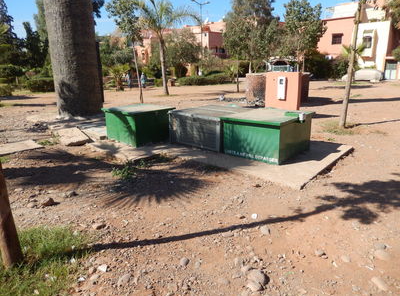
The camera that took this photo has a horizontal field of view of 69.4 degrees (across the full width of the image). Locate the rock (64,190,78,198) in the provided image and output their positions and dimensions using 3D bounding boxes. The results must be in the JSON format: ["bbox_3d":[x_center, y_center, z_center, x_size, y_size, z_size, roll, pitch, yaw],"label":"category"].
[{"bbox_3d":[-1.641,0.580,3.687,0.135,0.065,0.100,-8,16,-23],"label":"rock"}]

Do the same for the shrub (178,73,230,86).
[{"bbox_3d":[0.760,-8.680,36.842,7.663,1.200,2.000,-7,15,-19],"label":"shrub"}]

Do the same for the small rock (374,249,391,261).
[{"bbox_3d":[1.509,0.879,2.386,0.109,0.063,0.125,9,18,34],"label":"small rock"}]

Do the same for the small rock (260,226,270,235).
[{"bbox_3d":[0.606,0.764,2.672,0.090,0.057,0.095,3,15,14],"label":"small rock"}]

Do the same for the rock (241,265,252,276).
[{"bbox_3d":[0.358,0.954,2.250,0.085,0.054,0.097,1,15,9],"label":"rock"}]

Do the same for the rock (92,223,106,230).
[{"bbox_3d":[-1.024,0.802,2.953,0.131,0.069,0.097,-7,16,-21],"label":"rock"}]

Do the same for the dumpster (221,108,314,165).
[{"bbox_3d":[1.245,-0.256,5.286,1.184,0.685,1.253,12,20,42],"label":"dumpster"}]

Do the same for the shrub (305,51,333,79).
[{"bbox_3d":[14.356,-10.055,35.000,3.453,3.443,2.944,5,16,21],"label":"shrub"}]

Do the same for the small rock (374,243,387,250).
[{"bbox_3d":[1.517,0.824,2.430,0.100,0.035,0.070,7,17,31],"label":"small rock"}]

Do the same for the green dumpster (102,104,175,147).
[{"bbox_3d":[-1.346,-0.515,6.335,1.033,0.682,1.238,-14,19,-40],"label":"green dumpster"}]

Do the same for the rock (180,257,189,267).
[{"bbox_3d":[-0.117,0.886,2.250,0.070,0.047,0.083,-1,15,-4],"label":"rock"}]

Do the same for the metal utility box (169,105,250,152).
[{"bbox_3d":[0.327,-0.451,6.010,1.387,0.637,1.300,12,20,43],"label":"metal utility box"}]

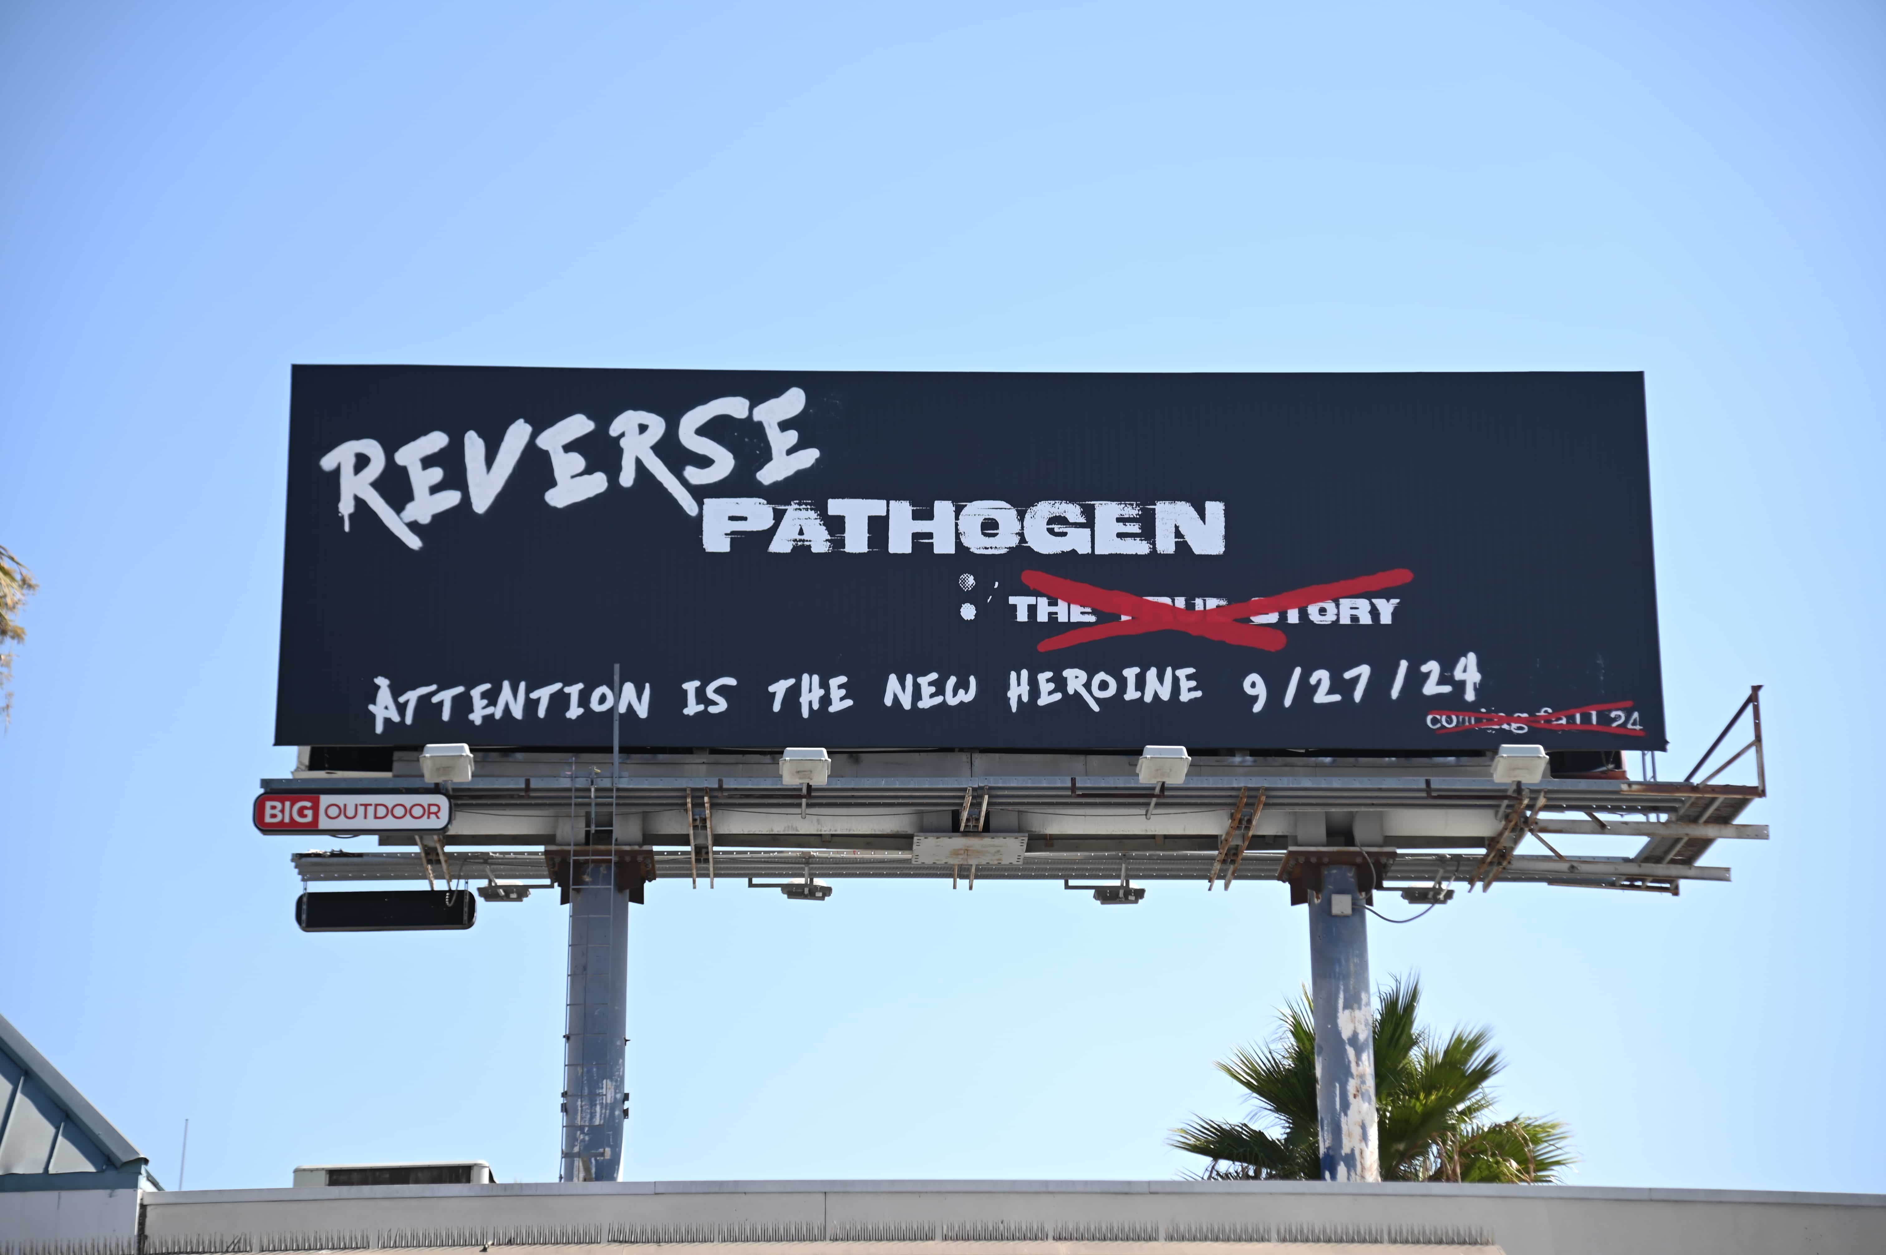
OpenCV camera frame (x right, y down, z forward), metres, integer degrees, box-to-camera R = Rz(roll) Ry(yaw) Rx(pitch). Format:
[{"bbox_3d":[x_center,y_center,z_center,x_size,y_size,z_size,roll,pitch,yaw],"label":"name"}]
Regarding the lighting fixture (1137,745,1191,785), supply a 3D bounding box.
[{"bbox_3d":[2.254,1.404,41.640,0.530,0.340,0.400,0,-17,-2],"label":"lighting fixture"}]

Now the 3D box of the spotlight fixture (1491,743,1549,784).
[{"bbox_3d":[5.904,1.393,41.745,0.530,0.340,0.400,0,-17,-2],"label":"spotlight fixture"}]

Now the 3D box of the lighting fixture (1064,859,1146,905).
[{"bbox_3d":[1.787,2.822,45.220,0.880,0.380,0.450,0,-17,-2],"label":"lighting fixture"}]

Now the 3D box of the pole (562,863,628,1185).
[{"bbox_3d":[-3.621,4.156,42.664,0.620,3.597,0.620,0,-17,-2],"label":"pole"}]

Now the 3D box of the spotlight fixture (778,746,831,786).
[{"bbox_3d":[-1.401,1.408,41.538,0.530,0.340,0.400,0,-17,-2],"label":"spotlight fixture"}]

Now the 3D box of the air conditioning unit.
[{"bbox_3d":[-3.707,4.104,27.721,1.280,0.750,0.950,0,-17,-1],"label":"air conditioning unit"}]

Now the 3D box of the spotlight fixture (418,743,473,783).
[{"bbox_3d":[-5.032,1.375,41.448,0.530,0.340,0.400,0,-17,-2],"label":"spotlight fixture"}]

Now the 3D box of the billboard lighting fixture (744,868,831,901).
[{"bbox_3d":[-1.693,2.840,45.118,0.930,0.280,0.420,0,-17,-2],"label":"billboard lighting fixture"}]

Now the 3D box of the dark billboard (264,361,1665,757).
[{"bbox_3d":[0.318,-0.725,43.642,14.650,4.280,0.300,0,-17,-2],"label":"dark billboard"}]

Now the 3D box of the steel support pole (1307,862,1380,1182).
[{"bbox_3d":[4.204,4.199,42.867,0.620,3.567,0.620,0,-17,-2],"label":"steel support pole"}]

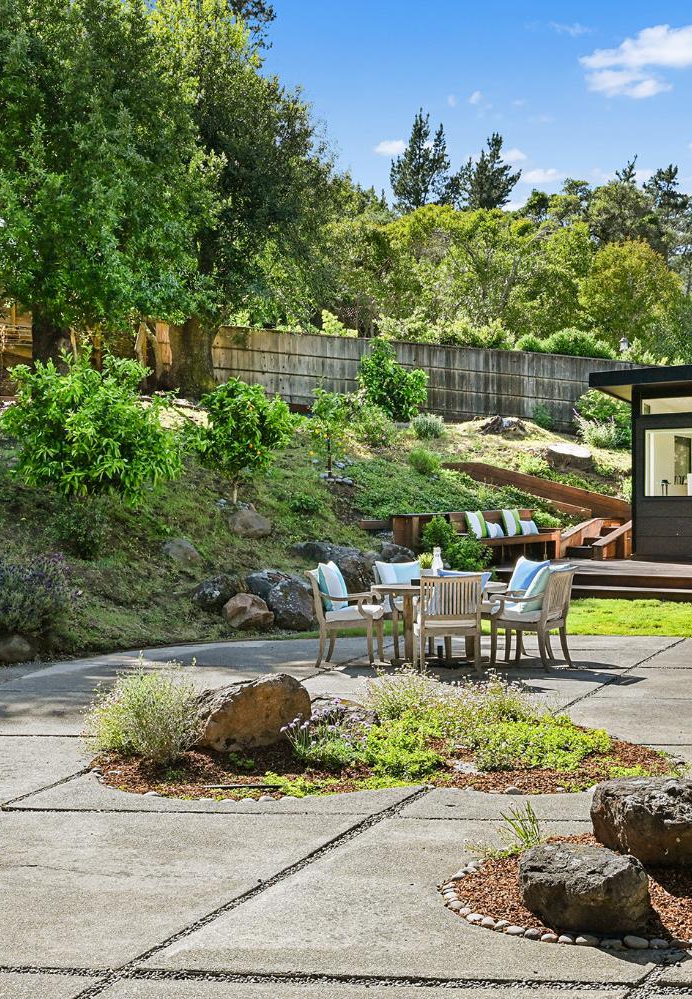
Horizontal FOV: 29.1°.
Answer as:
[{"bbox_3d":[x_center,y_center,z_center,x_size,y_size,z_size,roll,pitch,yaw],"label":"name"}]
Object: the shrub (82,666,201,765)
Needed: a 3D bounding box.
[{"bbox_3d":[-1.204,1.253,7.853,0.660,0.550,0.620,0,0,0],"label":"shrub"}]

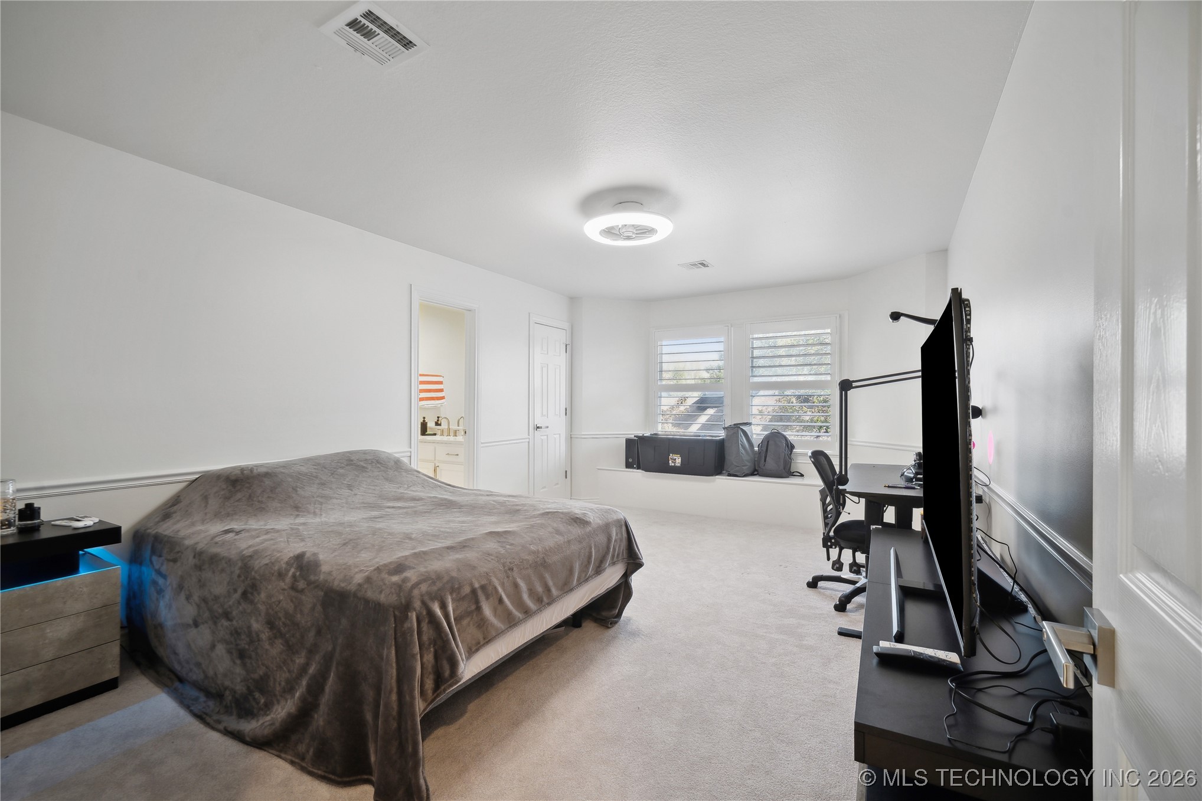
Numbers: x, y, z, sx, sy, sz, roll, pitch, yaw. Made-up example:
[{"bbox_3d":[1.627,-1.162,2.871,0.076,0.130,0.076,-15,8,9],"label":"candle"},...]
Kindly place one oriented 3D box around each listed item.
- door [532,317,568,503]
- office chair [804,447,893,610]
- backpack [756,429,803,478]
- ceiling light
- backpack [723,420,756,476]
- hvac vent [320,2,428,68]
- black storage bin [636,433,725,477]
[{"bbox_3d":[-0.561,0.190,5.255,0.050,2.030,0.600,0,0,32],"label":"door"},{"bbox_3d":[1.635,0.765,2.890,0.650,0.910,0.650,0,0,33],"label":"office chair"},{"bbox_3d":[1.793,0.535,4.733,0.370,0.480,0.240,0,0,28],"label":"backpack"},{"bbox_3d":[0.177,-1.150,2.983,0.565,0.160,0.565,0,0,0],"label":"ceiling light"},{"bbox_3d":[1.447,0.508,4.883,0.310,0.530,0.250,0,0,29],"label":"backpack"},{"bbox_3d":[-0.763,-1.220,1.587,0.245,0.030,0.245,0,0,32],"label":"hvac vent"},{"bbox_3d":[0.878,0.582,5.100,0.900,0.390,0.470,0,0,29],"label":"black storage bin"}]

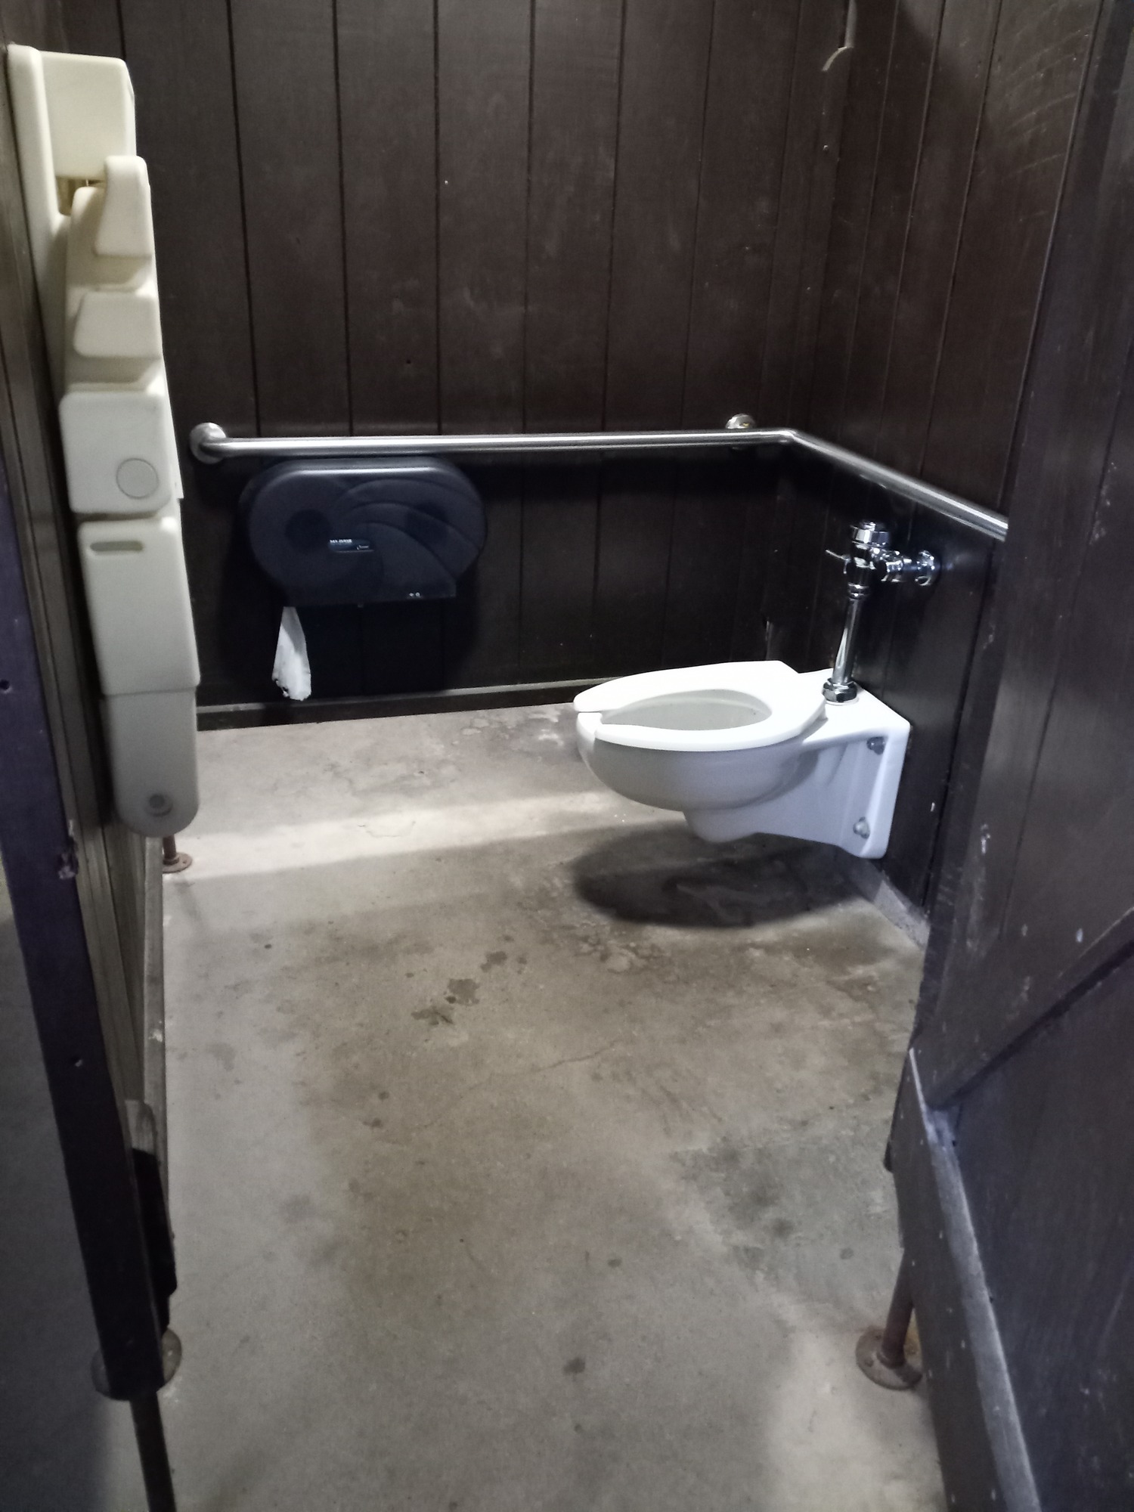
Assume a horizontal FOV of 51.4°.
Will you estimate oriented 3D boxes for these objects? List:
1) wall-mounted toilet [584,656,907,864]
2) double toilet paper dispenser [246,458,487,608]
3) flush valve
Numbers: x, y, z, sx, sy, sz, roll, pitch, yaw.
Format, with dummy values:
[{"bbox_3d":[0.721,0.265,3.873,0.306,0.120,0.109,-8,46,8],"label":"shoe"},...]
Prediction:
[{"bbox_3d":[0.329,0.034,2.458,0.657,0.346,0.356,-5,26,-15],"label":"wall-mounted toilet"},{"bbox_3d":[-0.416,-0.471,2.438,0.490,0.280,0.140,-5,26,-15],"label":"double toilet paper dispenser"},{"bbox_3d":[0.596,-0.262,2.332,0.157,0.379,0.192,-5,26,-15],"label":"flush valve"}]

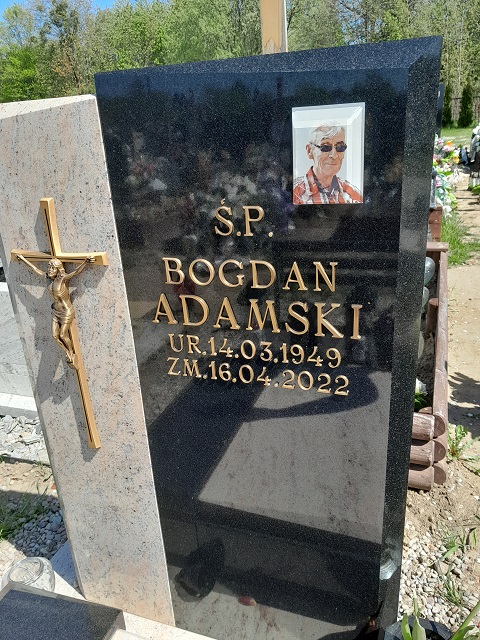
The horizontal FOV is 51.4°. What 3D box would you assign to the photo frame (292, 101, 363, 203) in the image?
[{"bbox_3d":[0.109,-0.204,0.622,0.089,0.118,0.010,4,22,19],"label":"photo frame"}]

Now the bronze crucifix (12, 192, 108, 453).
[{"bbox_3d":[-0.295,0.034,0.849,0.184,0.463,0.050,4,22,19],"label":"bronze crucifix"}]

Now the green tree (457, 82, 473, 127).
[{"bbox_3d":[13.071,-12.461,29.000,0.820,2.450,0.820,5,24,22],"label":"green tree"}]

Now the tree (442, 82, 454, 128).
[{"bbox_3d":[12.101,-12.461,29.000,0.780,2.450,0.780,5,24,22],"label":"tree"}]

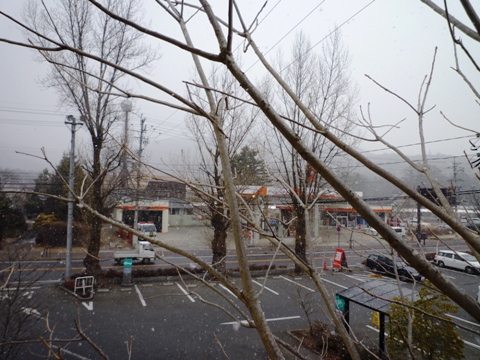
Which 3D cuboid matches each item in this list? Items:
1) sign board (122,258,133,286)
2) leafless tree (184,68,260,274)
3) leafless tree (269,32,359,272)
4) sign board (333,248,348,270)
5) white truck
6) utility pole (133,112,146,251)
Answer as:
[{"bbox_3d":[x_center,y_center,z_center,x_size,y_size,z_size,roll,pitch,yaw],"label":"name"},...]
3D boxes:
[{"bbox_3d":[-7.150,5.898,22.128,0.600,1.680,0.380,2,-2,-6],"label":"sign board"},{"bbox_3d":[-1.392,-0.584,26.080,5.300,15.200,5.300,2,-2,-18],"label":"leafless tree"},{"bbox_3d":[5.678,-2.000,27.153,6.700,18.400,6.500,1,-2,0],"label":"leafless tree"},{"bbox_3d":[8.252,6.469,28.344,0.900,1.730,0.680,3,-3,-44],"label":"sign board"},{"bbox_3d":[-8.838,6.073,29.202,3.300,1.780,1.430,2,-2,-18],"label":"white truck"},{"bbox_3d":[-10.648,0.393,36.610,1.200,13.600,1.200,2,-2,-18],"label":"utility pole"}]

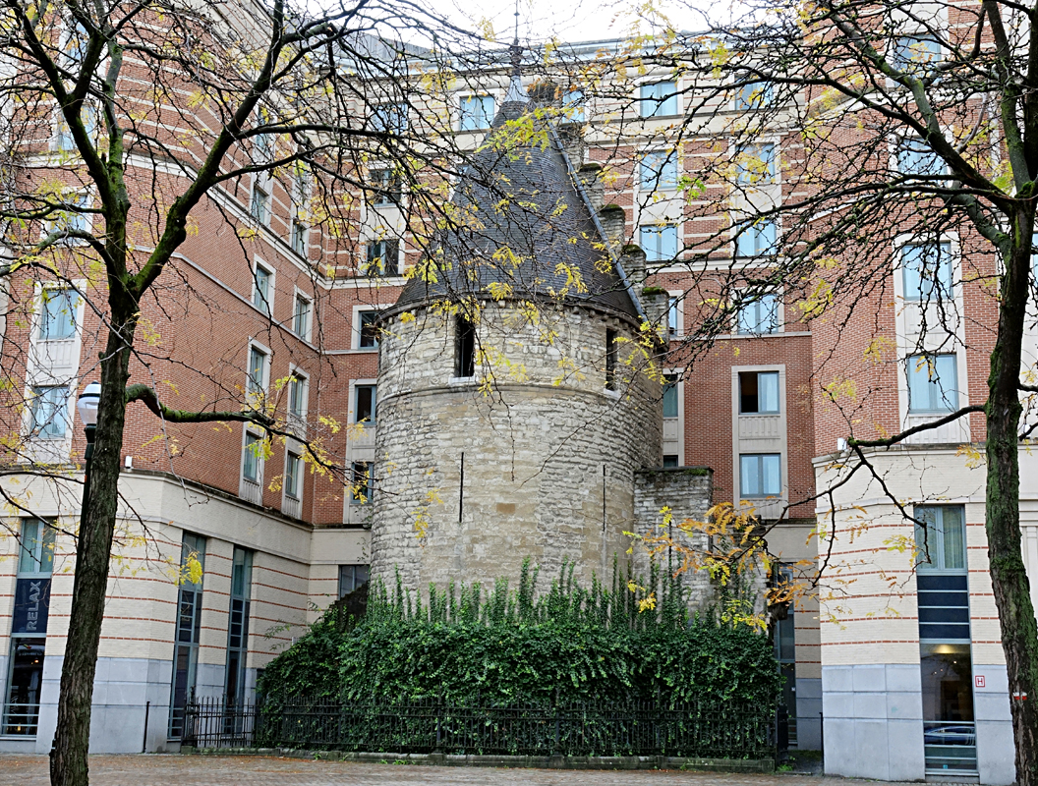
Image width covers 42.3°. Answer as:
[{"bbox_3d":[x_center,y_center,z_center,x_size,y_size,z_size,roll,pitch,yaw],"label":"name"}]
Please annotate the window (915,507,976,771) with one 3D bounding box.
[{"bbox_3d":[10.089,5.750,31.756,1.186,6.249,0.150,-2,-14,13],"label":"window"}]

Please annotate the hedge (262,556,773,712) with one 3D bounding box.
[{"bbox_3d":[-0.181,7.236,36.386,14.014,5.291,2.860,-2,-14,13],"label":"hedge"}]

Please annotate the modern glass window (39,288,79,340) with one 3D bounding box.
[{"bbox_3d":[-13.477,-2.336,39.424,1.171,1.556,0.150,-2,-14,13],"label":"modern glass window"}]

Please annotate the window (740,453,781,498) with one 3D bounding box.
[{"bbox_3d":[8.364,2.862,46.471,1.405,1.567,0.150,-2,-14,13],"label":"window"}]

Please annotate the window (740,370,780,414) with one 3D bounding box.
[{"bbox_3d":[8.434,-0.011,47.145,1.408,1.542,0.150,-2,-14,13],"label":"window"}]

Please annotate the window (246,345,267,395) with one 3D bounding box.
[{"bbox_3d":[-8.969,-0.676,45.909,0.150,1.487,1.230,-2,-14,13],"label":"window"}]

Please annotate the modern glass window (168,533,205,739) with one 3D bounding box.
[{"bbox_3d":[-9.994,7.271,40.407,0.150,6.020,1.687,-2,-14,13],"label":"modern glass window"}]

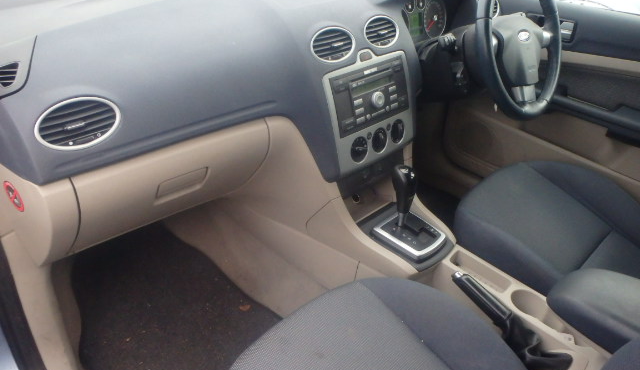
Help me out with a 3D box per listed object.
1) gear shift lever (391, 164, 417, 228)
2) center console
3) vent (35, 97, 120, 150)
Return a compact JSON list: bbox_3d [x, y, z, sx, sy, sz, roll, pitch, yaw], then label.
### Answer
[{"bbox_3d":[0.179,0.026,1.118,0.054,0.145,0.046,24,36,39],"label":"gear shift lever"},{"bbox_3d":[0.100,-0.166,1.097,0.258,0.218,0.060,-26,24,-39],"label":"center console"},{"bbox_3d":[-0.334,-0.086,0.714,0.116,0.071,0.032,-24,25,-38],"label":"vent"}]

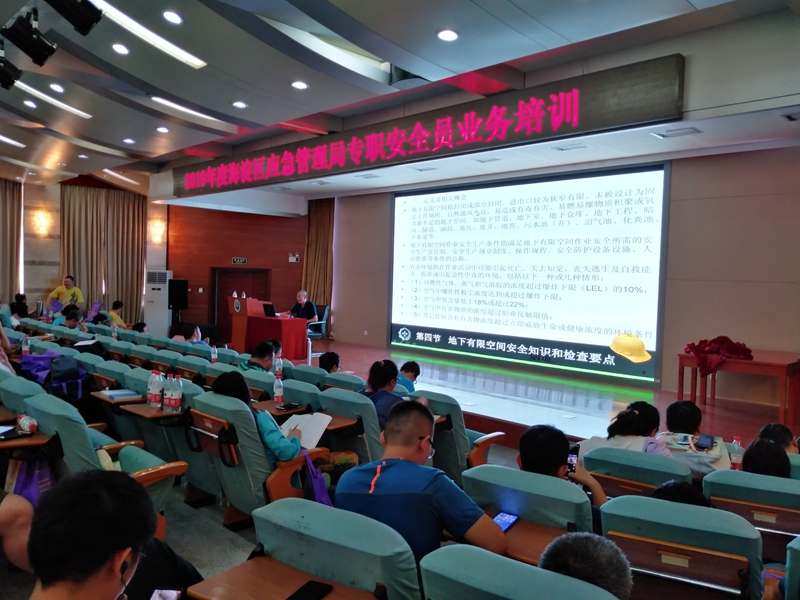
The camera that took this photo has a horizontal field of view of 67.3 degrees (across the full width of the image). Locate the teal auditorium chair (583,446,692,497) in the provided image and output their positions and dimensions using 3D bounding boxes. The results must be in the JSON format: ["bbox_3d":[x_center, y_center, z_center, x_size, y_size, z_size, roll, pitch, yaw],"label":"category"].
[{"bbox_3d":[1.263,1.265,3.125,0.560,1.000,0.620,3,3,35],"label":"teal auditorium chair"}]

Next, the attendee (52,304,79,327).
[{"bbox_3d":[-4.769,0.699,8.644,0.780,1.270,0.500,-1,3,-42],"label":"attendee"}]

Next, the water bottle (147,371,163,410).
[{"bbox_3d":[-1.587,0.578,3.900,0.067,0.234,0.067,-1,4,-45],"label":"water bottle"}]

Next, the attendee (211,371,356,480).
[{"bbox_3d":[-0.725,0.992,3.908,0.820,1.130,0.520,-1,3,-42],"label":"attendee"}]

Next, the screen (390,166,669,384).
[{"bbox_3d":[1.959,-0.544,11.569,6.050,3.460,0.100,4,3,44],"label":"screen"}]

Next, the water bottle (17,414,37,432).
[{"bbox_3d":[-1.766,0.583,2.840,0.232,0.066,0.066,4,3,45],"label":"water bottle"}]

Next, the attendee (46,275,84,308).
[{"bbox_3d":[-5.672,0.445,10.236,0.580,1.700,0.420,1,2,-2],"label":"attendee"}]

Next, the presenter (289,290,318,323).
[{"bbox_3d":[-1.910,0.468,11.650,0.800,1.300,0.580,0,3,-38],"label":"presenter"}]

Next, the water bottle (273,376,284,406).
[{"bbox_3d":[-0.929,0.696,4.586,0.066,0.232,0.066,2,2,0],"label":"water bottle"}]

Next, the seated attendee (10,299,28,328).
[{"bbox_3d":[-5.474,0.658,8.600,0.500,1.220,0.750,4,3,45],"label":"seated attendee"}]

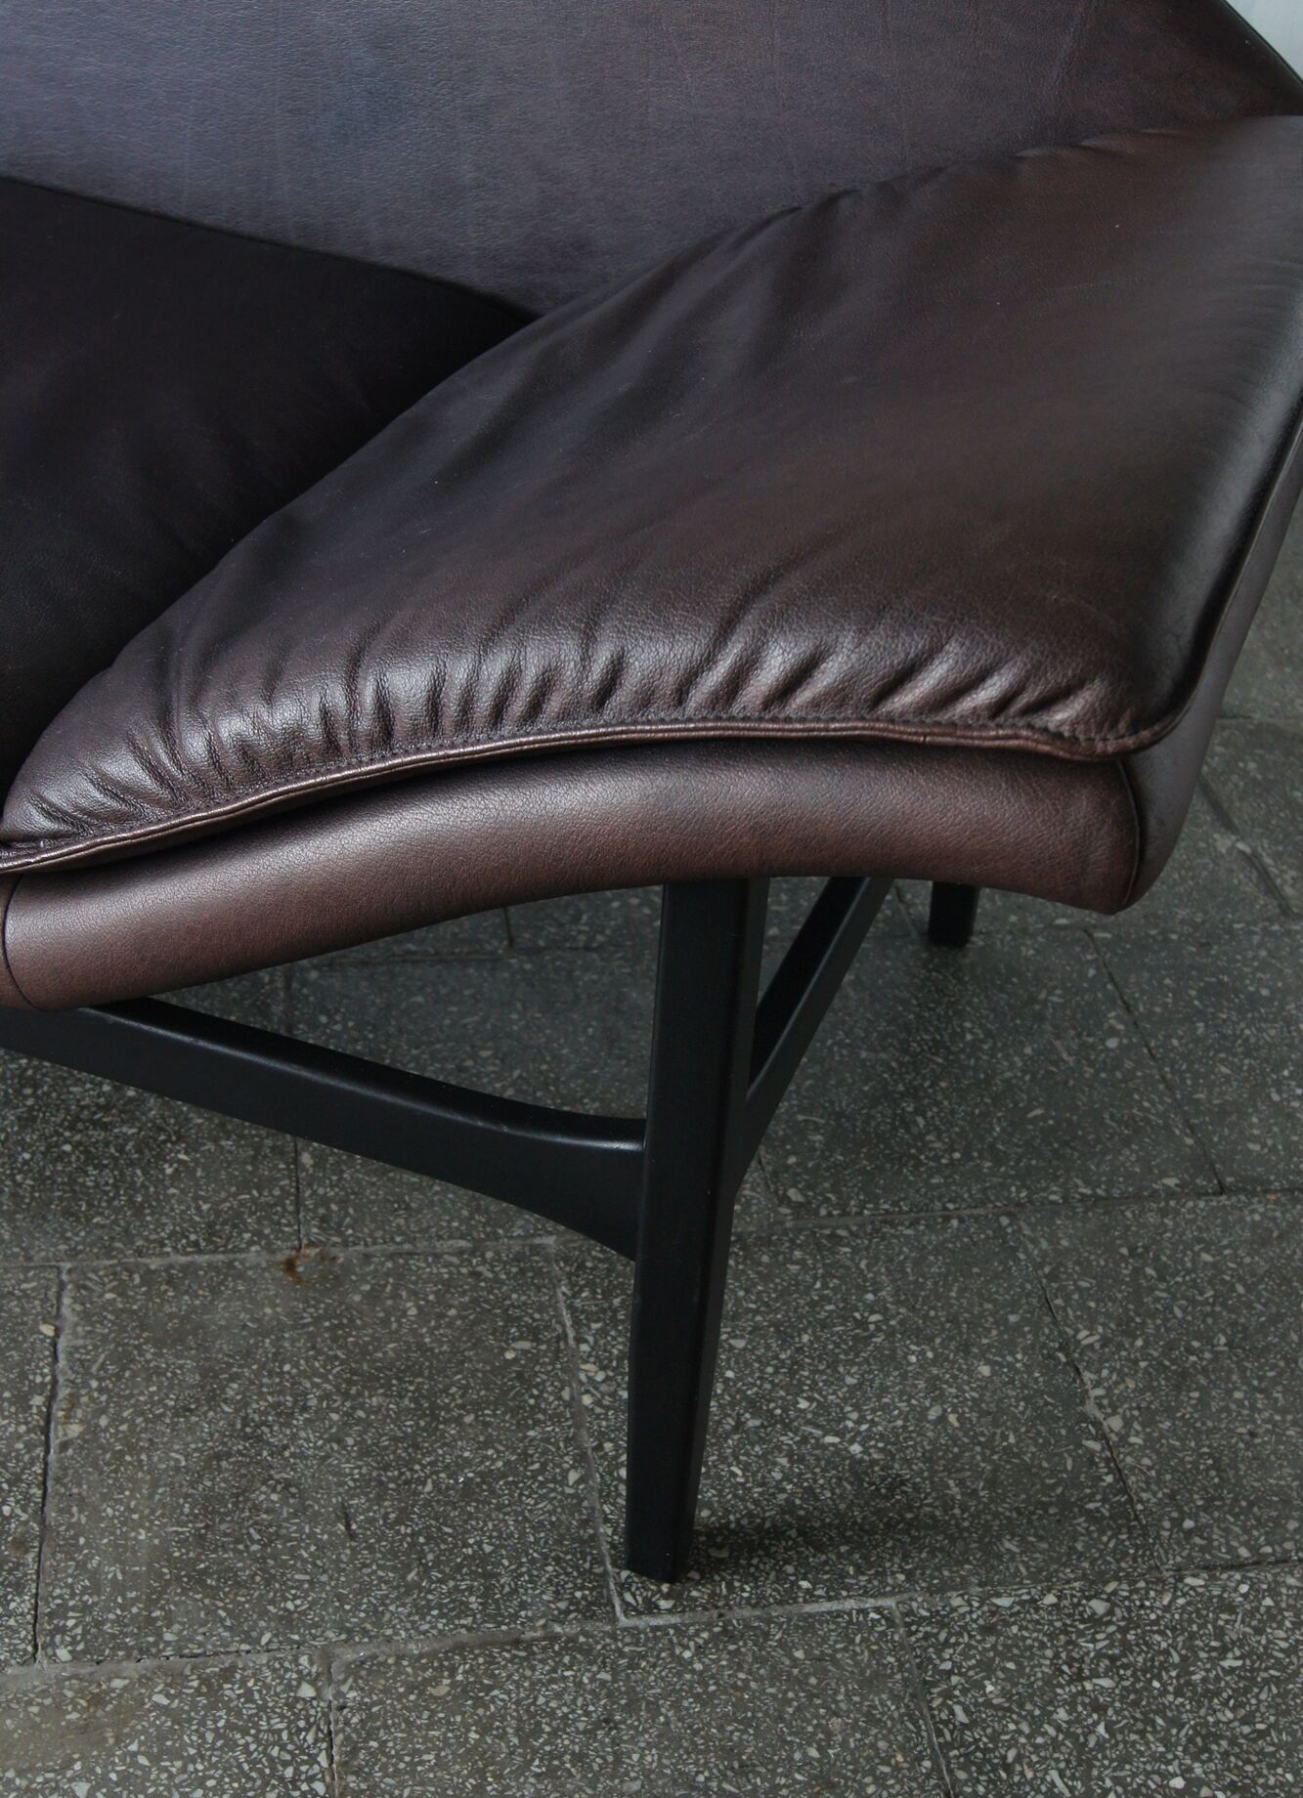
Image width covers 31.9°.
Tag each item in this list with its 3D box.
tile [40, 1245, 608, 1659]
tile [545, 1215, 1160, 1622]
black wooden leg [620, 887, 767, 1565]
[{"bbox_3d":[-0.157,0.261,1.083,0.248,0.020,0.248,-2,35,-9],"label":"tile"},{"bbox_3d":[0.090,0.250,1.122,0.248,0.020,0.248,-2,35,-9],"label":"tile"},{"bbox_3d":[0.011,0.144,0.919,0.031,0.376,0.034,13,36,13],"label":"black wooden leg"}]

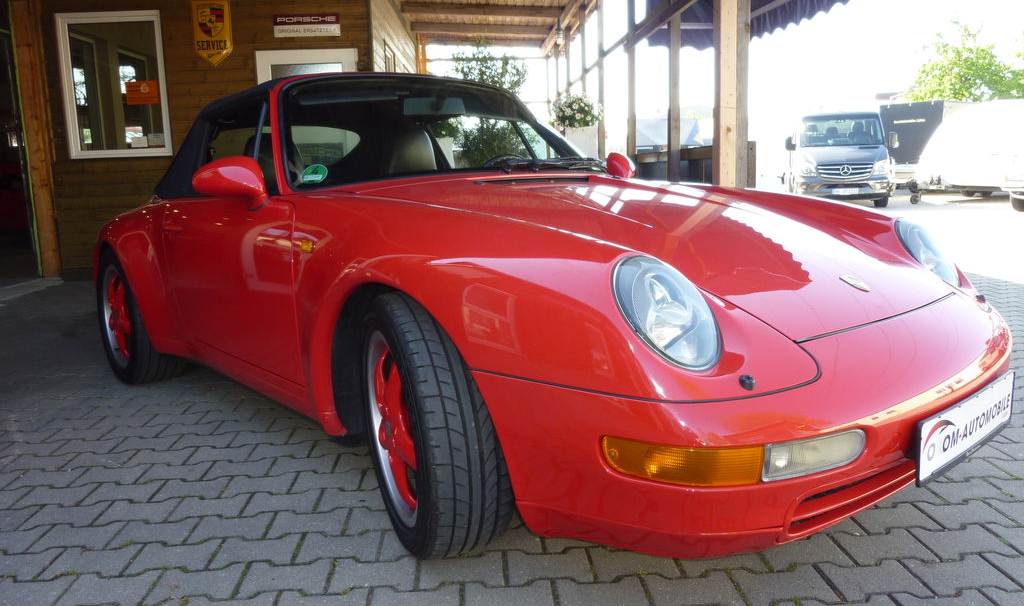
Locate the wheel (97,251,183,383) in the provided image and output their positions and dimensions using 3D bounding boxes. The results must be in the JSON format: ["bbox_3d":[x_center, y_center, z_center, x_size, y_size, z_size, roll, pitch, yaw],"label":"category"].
[{"bbox_3d":[-1.712,0.048,3.472,0.260,0.636,0.636,-10,12,-40],"label":"wheel"}]

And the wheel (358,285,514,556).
[{"bbox_3d":[-0.203,0.285,1.790,0.215,0.635,0.635,-6,10,-22],"label":"wheel"}]

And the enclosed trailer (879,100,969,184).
[{"bbox_3d":[13.000,-4.634,22.600,4.500,2.800,1.950,-7,11,-31],"label":"enclosed trailer"}]

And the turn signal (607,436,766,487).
[{"bbox_3d":[0.290,0.264,1.254,0.275,0.088,0.075,-1,10,3],"label":"turn signal"}]

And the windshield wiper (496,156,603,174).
[{"bbox_3d":[0.156,-0.508,2.713,0.100,0.070,0.700,5,11,33],"label":"windshield wiper"}]

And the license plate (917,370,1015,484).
[{"bbox_3d":[0.946,0.244,1.524,0.530,0.120,0.025,-10,11,-40],"label":"license plate"}]

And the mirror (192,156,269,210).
[{"bbox_3d":[-0.823,-0.352,2.153,0.210,0.155,0.140,-10,12,-40],"label":"mirror"}]

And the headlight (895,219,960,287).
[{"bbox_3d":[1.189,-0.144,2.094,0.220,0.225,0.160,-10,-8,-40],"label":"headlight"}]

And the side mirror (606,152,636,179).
[{"bbox_3d":[0.468,-0.575,3.251,0.210,0.155,0.140,-10,12,-40],"label":"side mirror"}]

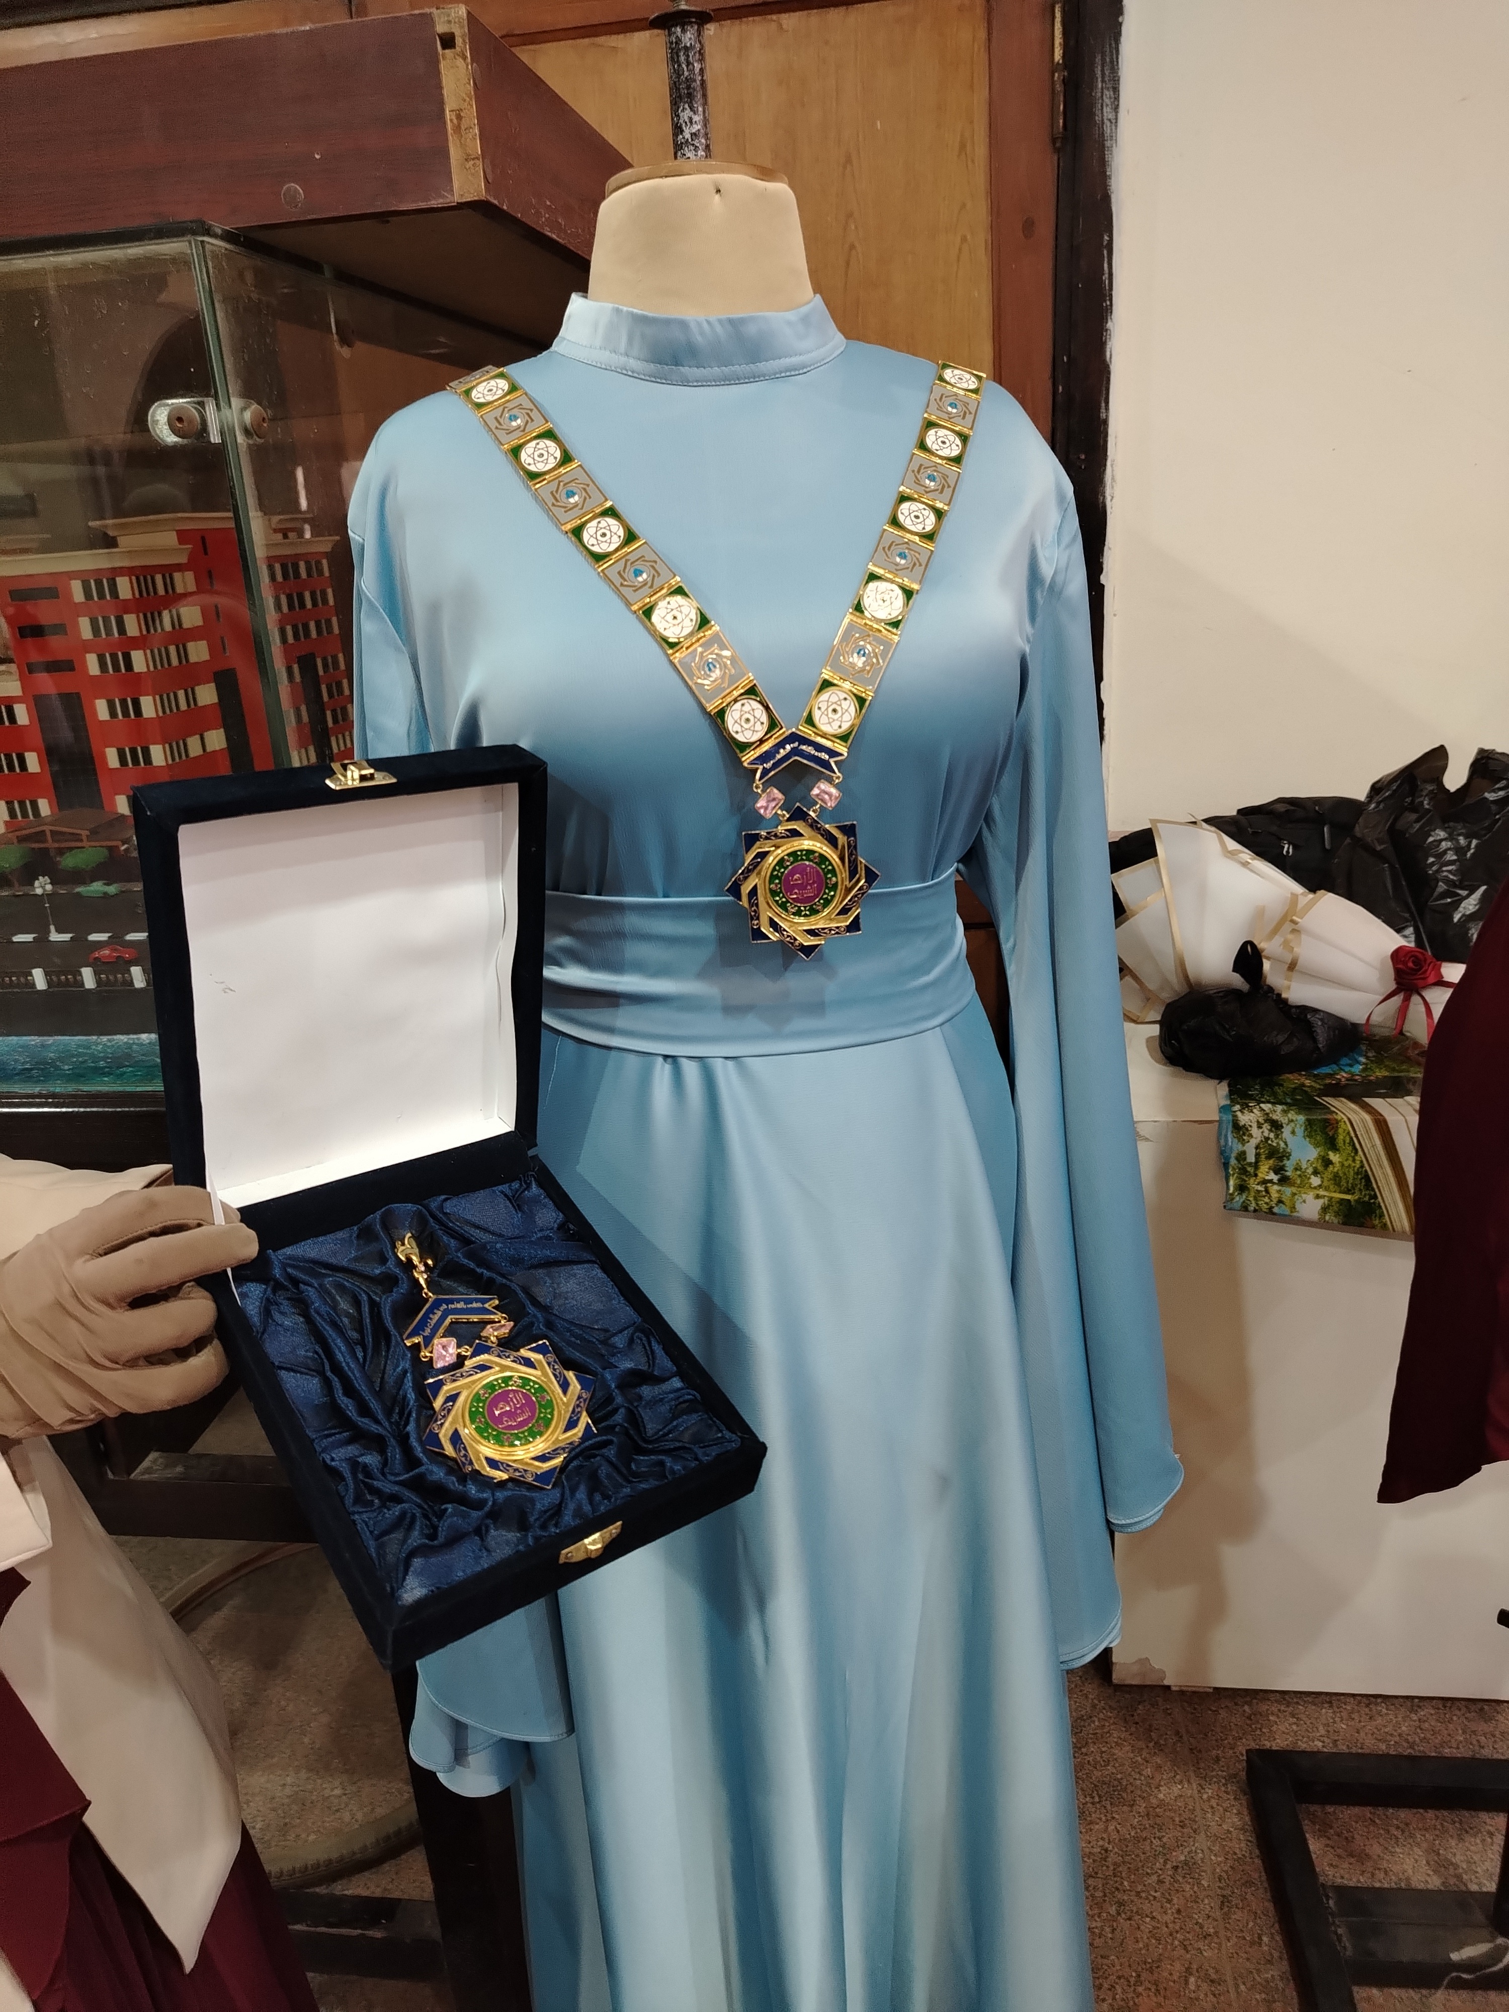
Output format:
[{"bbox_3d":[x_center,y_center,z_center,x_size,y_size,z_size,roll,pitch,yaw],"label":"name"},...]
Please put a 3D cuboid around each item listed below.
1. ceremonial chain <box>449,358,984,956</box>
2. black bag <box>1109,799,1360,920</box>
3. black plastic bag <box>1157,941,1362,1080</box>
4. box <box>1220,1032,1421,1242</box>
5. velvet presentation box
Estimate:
[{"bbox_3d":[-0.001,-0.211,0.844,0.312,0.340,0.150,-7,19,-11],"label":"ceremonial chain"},{"bbox_3d":[0.708,-0.178,2.012,0.370,0.200,0.190,-1,19,7],"label":"black bag"},{"bbox_3d":[0.598,-0.009,1.626,0.225,0.130,0.165,-1,19,7],"label":"black plastic bag"},{"bbox_3d":[0.642,0.123,1.554,0.250,0.150,0.240,-1,19,7],"label":"box"},{"bbox_3d":[-0.140,0.069,0.662,0.193,0.267,0.305,-14,40,-35],"label":"velvet presentation box"}]

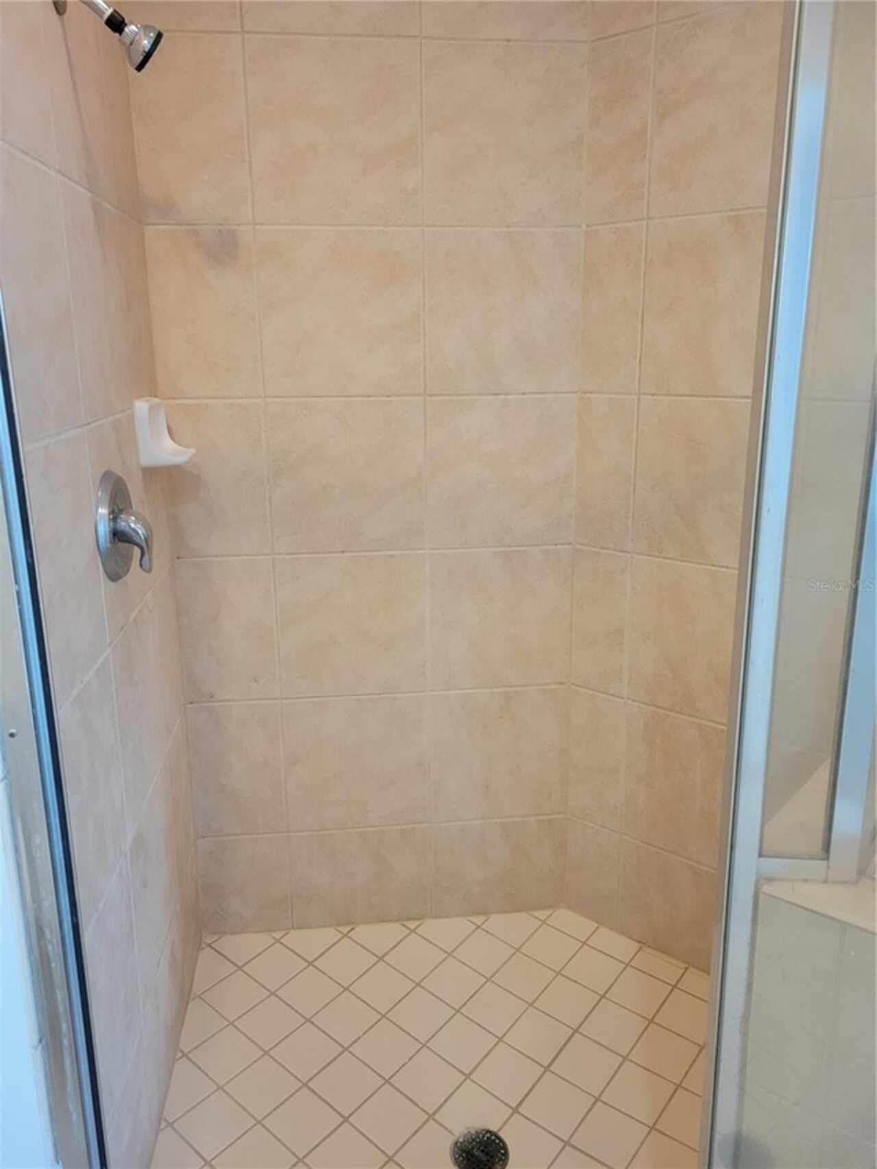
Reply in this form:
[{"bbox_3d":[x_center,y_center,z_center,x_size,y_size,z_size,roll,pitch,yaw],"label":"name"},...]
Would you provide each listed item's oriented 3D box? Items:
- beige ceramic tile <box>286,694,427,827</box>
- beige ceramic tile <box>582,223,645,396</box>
[{"bbox_3d":[-0.175,0.389,1.920,0.309,0.308,0.010,-2,15,-6],"label":"beige ceramic tile"},{"bbox_3d":[0.335,-0.520,1.675,0.129,0.308,0.010,12,20,38],"label":"beige ceramic tile"}]

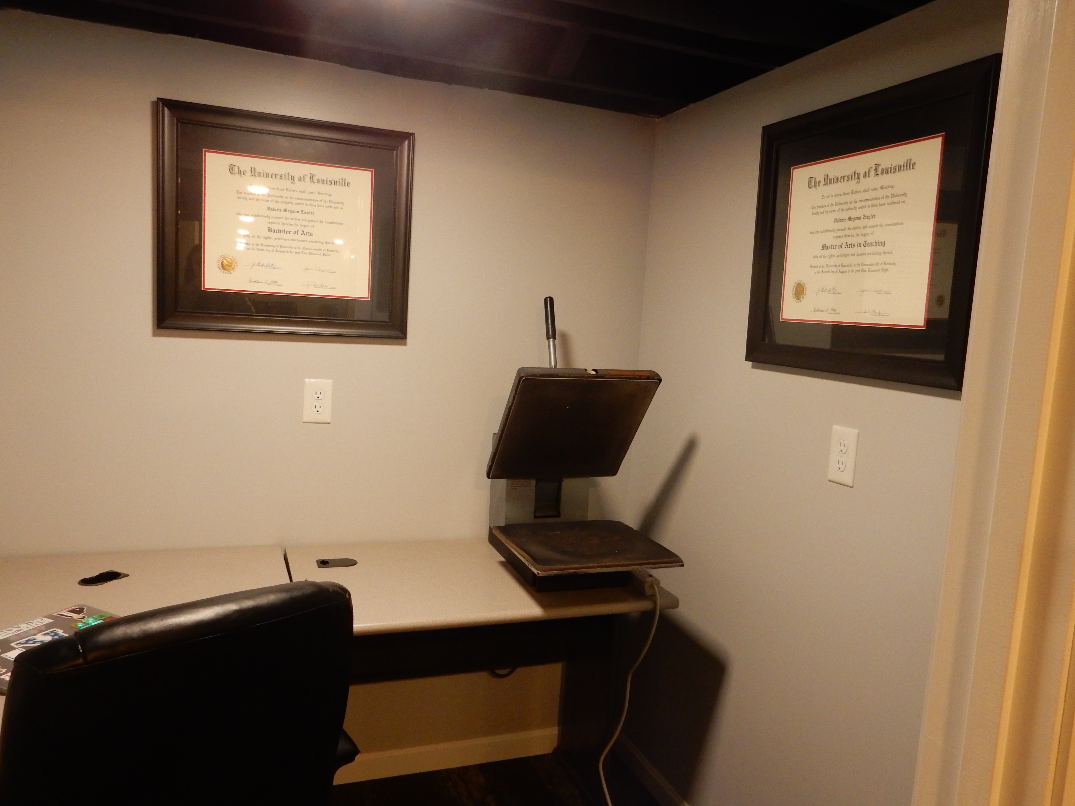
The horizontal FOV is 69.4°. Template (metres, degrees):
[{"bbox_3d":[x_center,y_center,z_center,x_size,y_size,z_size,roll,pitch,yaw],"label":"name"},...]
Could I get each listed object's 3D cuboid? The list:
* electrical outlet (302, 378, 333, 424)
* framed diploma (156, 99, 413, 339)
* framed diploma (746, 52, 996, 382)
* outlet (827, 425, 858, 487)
[{"bbox_3d":[-0.620,-0.005,2.191,0.079,0.123,0.008,1,7,-22],"label":"electrical outlet"},{"bbox_3d":[-0.668,-0.475,2.101,0.647,0.575,0.030,1,7,-22],"label":"framed diploma"},{"bbox_3d":[0.668,-0.350,1.653,0.030,0.575,0.647,-1,8,-20],"label":"framed diploma"},{"bbox_3d":[0.659,0.114,1.674,0.008,0.123,0.079,1,6,-21],"label":"outlet"}]

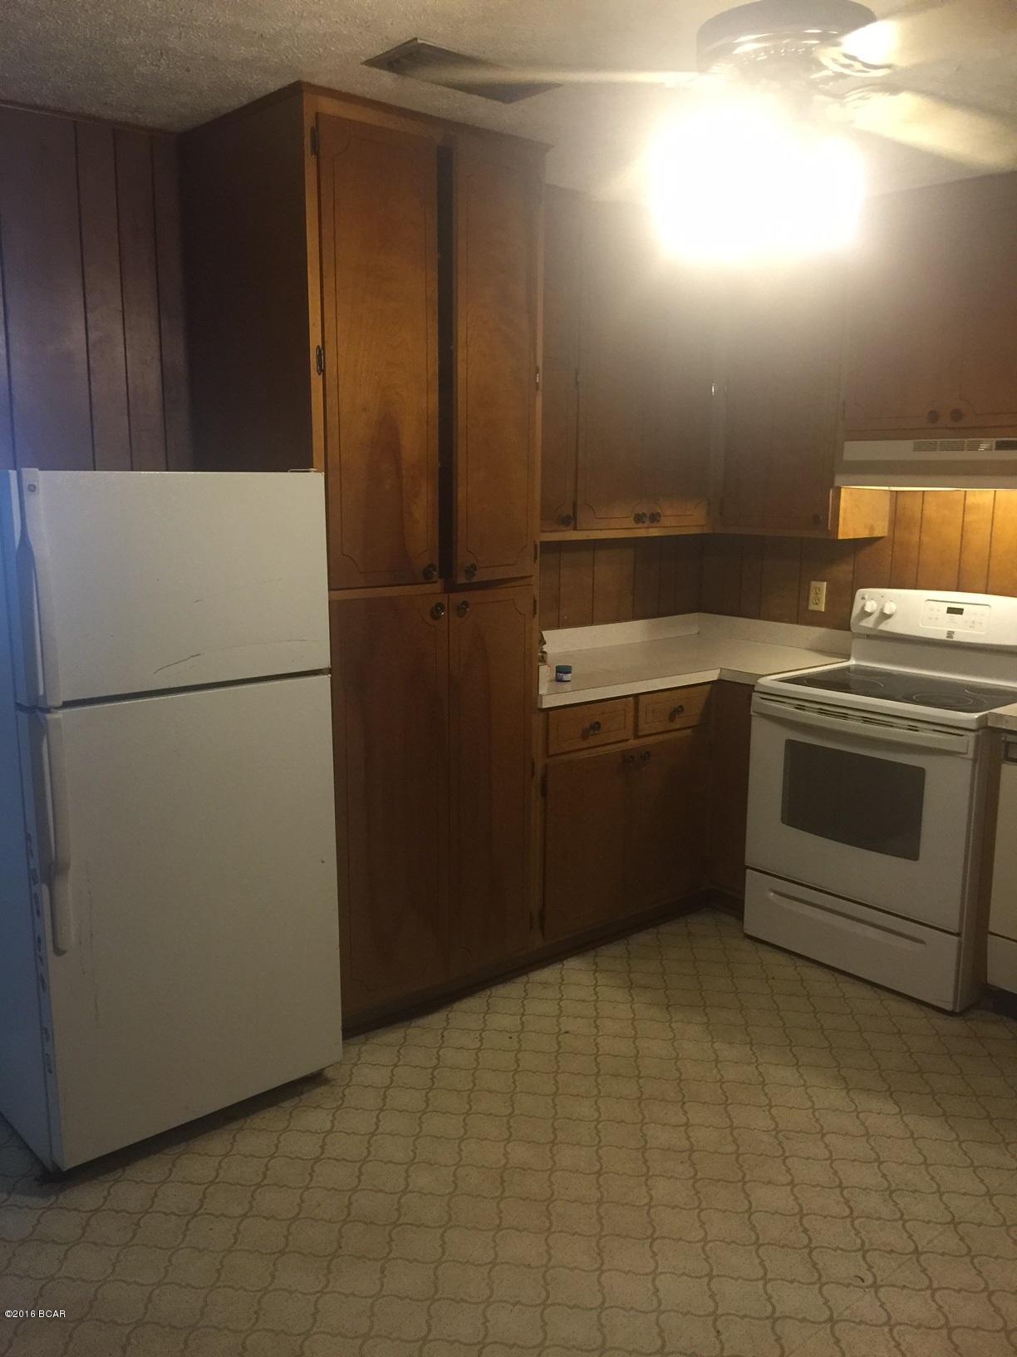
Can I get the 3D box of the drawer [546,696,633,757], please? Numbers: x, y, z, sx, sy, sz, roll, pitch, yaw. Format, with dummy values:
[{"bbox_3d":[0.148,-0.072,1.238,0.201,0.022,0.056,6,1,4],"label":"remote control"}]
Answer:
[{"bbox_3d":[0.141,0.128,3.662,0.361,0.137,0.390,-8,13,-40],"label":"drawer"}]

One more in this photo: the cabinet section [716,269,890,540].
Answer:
[{"bbox_3d":[1.058,-1.028,3.991,0.331,1.042,0.486,-8,13,-41],"label":"cabinet section"}]

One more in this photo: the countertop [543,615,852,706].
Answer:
[{"bbox_3d":[0.506,-0.075,3.981,1.480,0.130,0.830,-8,13,-40],"label":"countertop"}]

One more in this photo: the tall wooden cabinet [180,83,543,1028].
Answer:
[{"bbox_3d":[-0.388,-0.247,3.292,0.755,2.440,0.635,-8,13,-40],"label":"tall wooden cabinet"}]

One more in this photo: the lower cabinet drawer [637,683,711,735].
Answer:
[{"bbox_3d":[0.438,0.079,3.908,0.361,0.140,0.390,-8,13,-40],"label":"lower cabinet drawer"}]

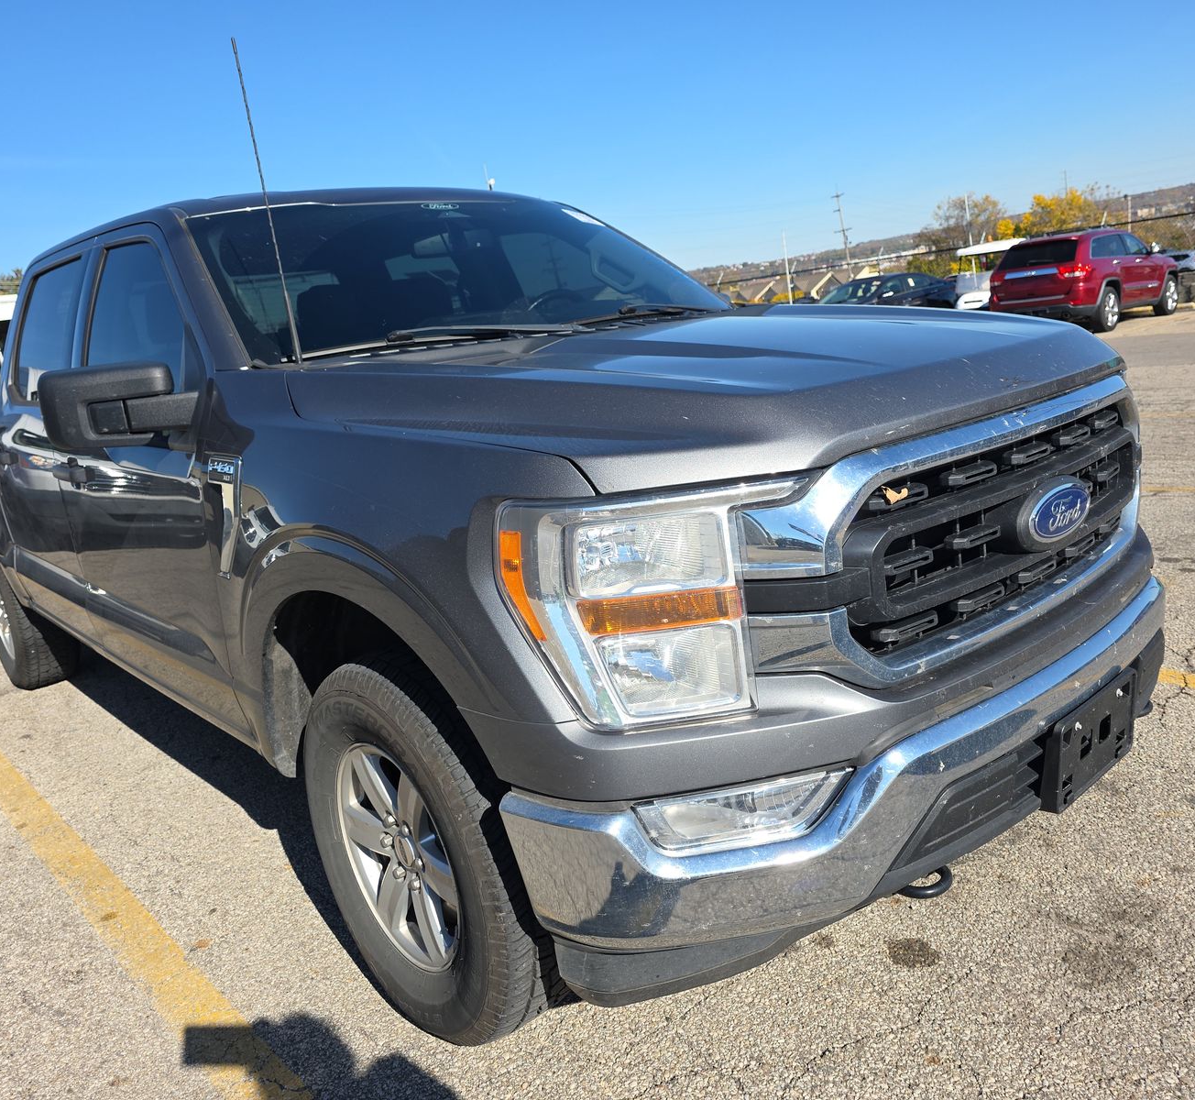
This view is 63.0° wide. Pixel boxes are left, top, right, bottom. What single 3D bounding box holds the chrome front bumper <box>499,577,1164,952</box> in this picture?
[{"bbox_3d":[0.747,0.279,2.034,1.970,0.275,0.540,-18,17,-39],"label":"chrome front bumper"}]

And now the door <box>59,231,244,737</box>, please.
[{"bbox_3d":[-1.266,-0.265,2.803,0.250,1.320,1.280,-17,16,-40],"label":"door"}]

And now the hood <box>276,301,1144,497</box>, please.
[{"bbox_3d":[0.358,-0.433,2.235,1.780,0.250,1.250,-17,16,-40],"label":"hood"}]

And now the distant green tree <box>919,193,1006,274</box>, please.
[{"bbox_3d":[20.185,-16.953,53.900,5.600,6.500,5.200,-2,14,21],"label":"distant green tree"}]

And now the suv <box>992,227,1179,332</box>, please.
[{"bbox_3d":[9.250,-5.060,18.300,4.800,1.760,1.940,-19,16,-40],"label":"suv"}]

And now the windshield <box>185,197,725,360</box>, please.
[{"bbox_3d":[-0.344,-0.851,2.885,1.680,0.114,0.884,-18,52,-39],"label":"windshield"}]

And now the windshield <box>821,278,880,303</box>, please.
[{"bbox_3d":[6.420,-6.370,24.200,0.750,0.460,1.430,-16,14,-32],"label":"windshield"}]

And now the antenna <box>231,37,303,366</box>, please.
[{"bbox_3d":[-0.759,-0.790,2.231,0.015,0.740,0.015,-16,10,-40],"label":"antenna"}]

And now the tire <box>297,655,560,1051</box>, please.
[{"bbox_3d":[-0.339,0.599,2.053,0.275,0.800,0.800,-16,16,-37],"label":"tire"}]

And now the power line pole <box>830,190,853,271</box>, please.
[{"bbox_3d":[25.501,-31.273,100.178,2.200,12.000,0.500,-3,14,15],"label":"power line pole"}]

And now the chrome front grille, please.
[{"bbox_3d":[0.799,-0.093,1.848,1.480,0.420,0.220,-17,16,-40],"label":"chrome front grille"}]

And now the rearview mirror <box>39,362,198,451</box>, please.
[{"bbox_3d":[-1.104,-0.327,2.222,0.330,0.215,0.230,-18,17,-39],"label":"rearview mirror"}]

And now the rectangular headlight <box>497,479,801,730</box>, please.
[{"bbox_3d":[0.117,0.065,1.477,0.410,0.350,0.330,-18,17,-39],"label":"rectangular headlight"}]

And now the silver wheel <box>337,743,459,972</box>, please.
[{"bbox_3d":[-0.347,0.603,2.046,0.200,0.480,0.480,-16,16,-37],"label":"silver wheel"}]

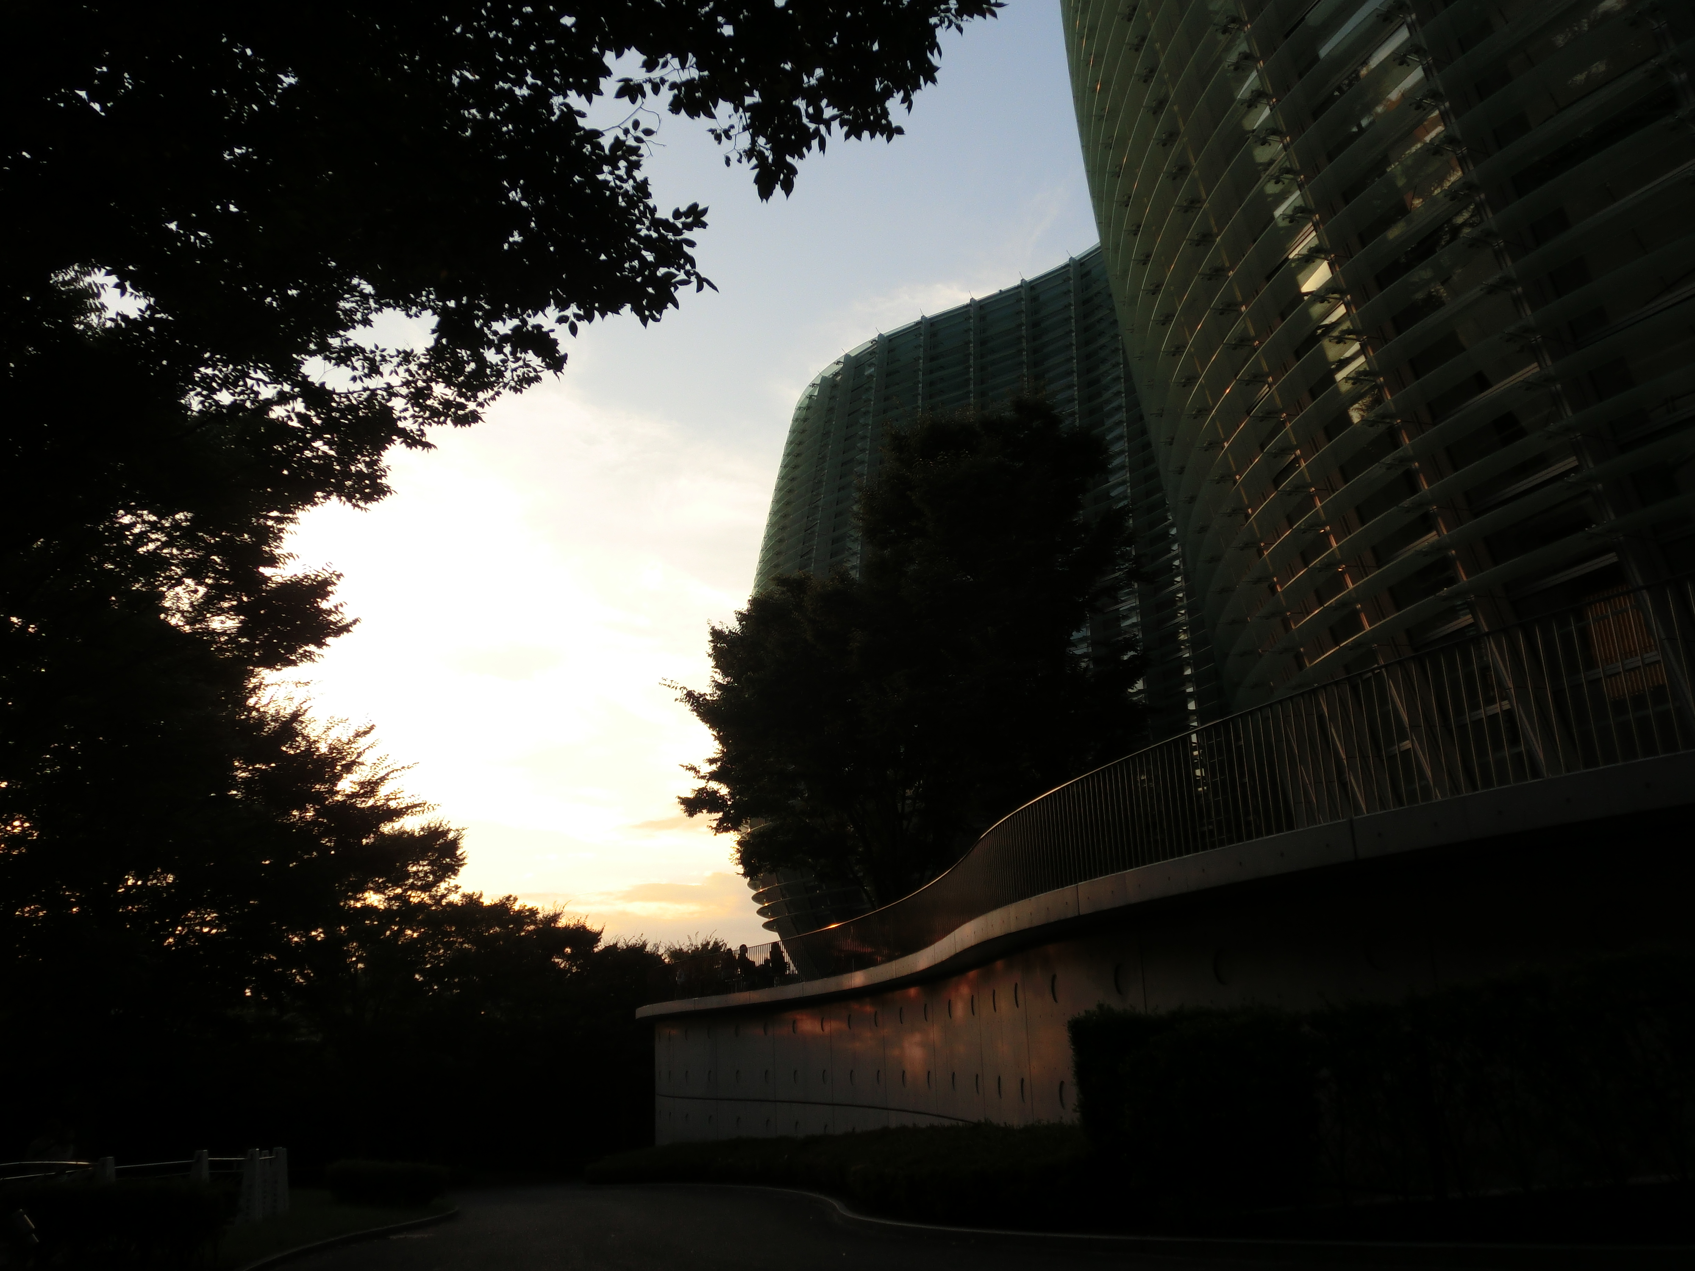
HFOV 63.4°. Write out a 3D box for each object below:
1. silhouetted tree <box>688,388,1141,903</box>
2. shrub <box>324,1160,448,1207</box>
[{"bbox_3d":[1.530,0.883,33.118,10.600,14.030,10.200,-3,-17,3],"label":"silhouetted tree"},{"bbox_3d":[-6.670,7.914,19.817,1.800,0.680,1.200,3,-18,-17],"label":"shrub"}]

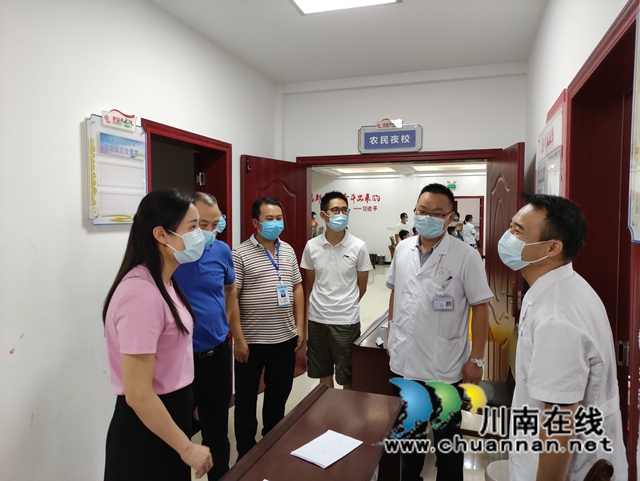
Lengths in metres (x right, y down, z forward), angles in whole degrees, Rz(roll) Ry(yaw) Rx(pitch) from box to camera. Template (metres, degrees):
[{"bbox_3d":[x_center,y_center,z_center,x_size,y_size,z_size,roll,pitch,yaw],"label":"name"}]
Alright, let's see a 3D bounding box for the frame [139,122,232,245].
[{"bbox_3d":[-0.947,0.327,3.255,0.200,2.120,1.040,2,3,19],"label":"frame"}]

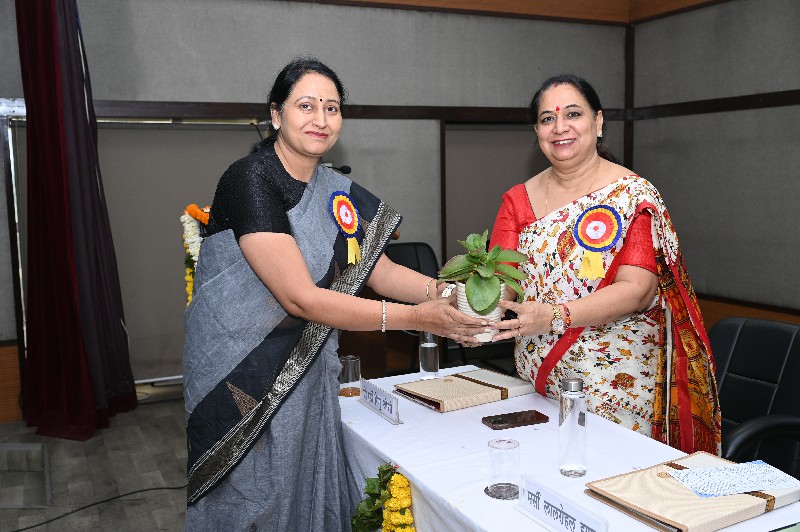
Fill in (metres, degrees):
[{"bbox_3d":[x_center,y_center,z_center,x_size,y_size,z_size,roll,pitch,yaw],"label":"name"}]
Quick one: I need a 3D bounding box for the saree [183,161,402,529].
[{"bbox_3d":[-0.252,0.446,1.739,0.430,1.340,0.390,5,9,40],"label":"saree"}]

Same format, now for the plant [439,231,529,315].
[{"bbox_3d":[0.188,0.044,1.720,0.205,0.250,0.205,-1,7,0],"label":"plant"}]

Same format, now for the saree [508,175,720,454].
[{"bbox_3d":[0.577,0.403,2.058,0.490,1.310,0.360,3,8,28],"label":"saree"}]

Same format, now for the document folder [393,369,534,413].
[{"bbox_3d":[0.173,0.334,2.036,0.295,0.032,0.205,-5,8,-29],"label":"document folder"}]

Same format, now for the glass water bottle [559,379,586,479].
[{"bbox_3d":[0.344,0.317,1.499,0.056,0.191,0.056,-1,7,0],"label":"glass water bottle"}]

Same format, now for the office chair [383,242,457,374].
[{"bbox_3d":[0.068,0.360,4.077,0.620,0.970,0.620,-4,8,-24],"label":"office chair"}]

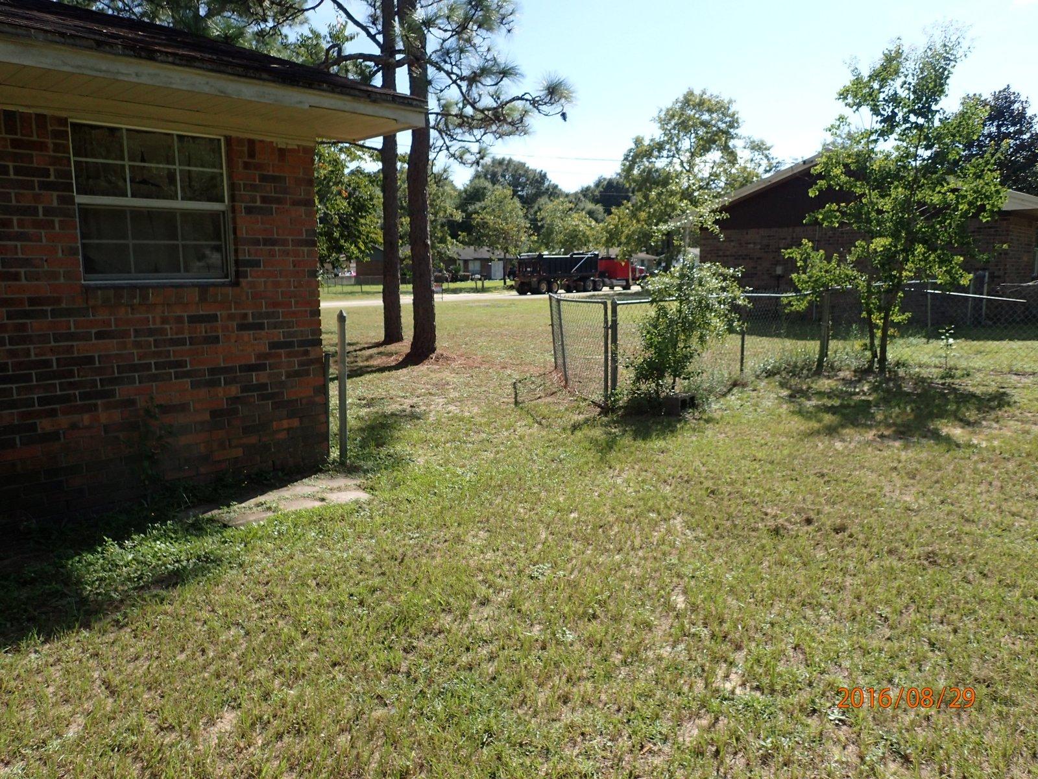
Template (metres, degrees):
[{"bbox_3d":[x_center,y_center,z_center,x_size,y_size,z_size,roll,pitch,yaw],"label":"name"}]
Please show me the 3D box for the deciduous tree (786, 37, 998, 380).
[{"bbox_3d":[5.522,-2.663,10.993,3.150,4.872,2.900,0,10,0],"label":"deciduous tree"}]

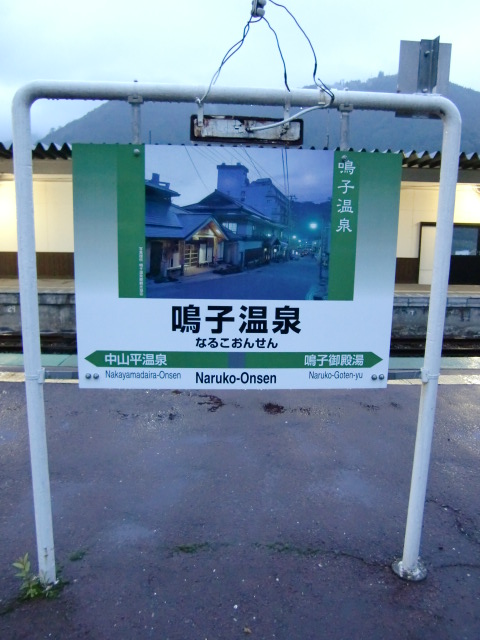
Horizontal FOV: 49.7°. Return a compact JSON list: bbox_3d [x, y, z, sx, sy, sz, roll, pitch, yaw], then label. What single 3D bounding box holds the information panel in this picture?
[{"bbox_3d":[-0.003,-0.171,1.930,1.190,0.895,0.040,0,11,-4],"label":"information panel"}]

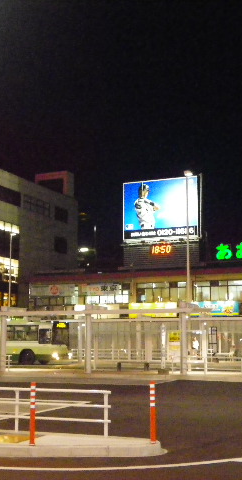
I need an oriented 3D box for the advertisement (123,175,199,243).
[{"bbox_3d":[3.828,-2.829,67.467,7.474,5.600,0.600,-3,-9,23],"label":"advertisement"}]

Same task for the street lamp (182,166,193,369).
[{"bbox_3d":[3.398,1.493,35.814,0.360,9.955,0.550,-3,-9,23],"label":"street lamp"}]

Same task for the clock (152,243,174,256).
[{"bbox_3d":[3.832,0.896,66.589,2.164,1.182,0.250,-3,-9,23],"label":"clock"}]

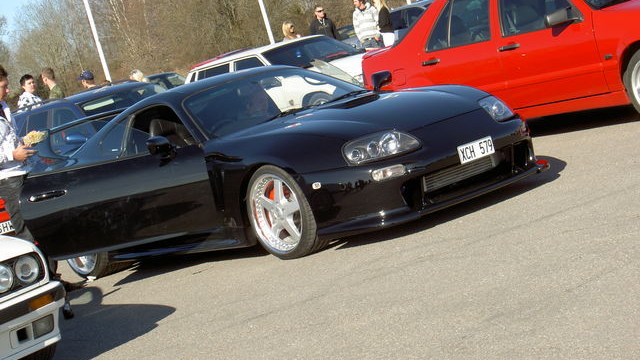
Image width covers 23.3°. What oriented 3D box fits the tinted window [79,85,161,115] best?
[{"bbox_3d":[-2.182,-0.879,18.234,1.300,0.120,0.660,-19,51,-37],"label":"tinted window"}]

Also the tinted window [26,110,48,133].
[{"bbox_3d":[-3.444,-0.582,18.845,0.060,0.400,0.600,-2,-4,-37],"label":"tinted window"}]

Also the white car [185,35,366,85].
[{"bbox_3d":[-0.251,-1.230,20.972,1.690,1.400,4.150,-19,6,-39],"label":"white car"}]

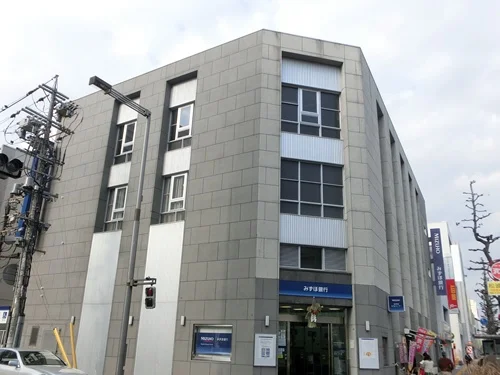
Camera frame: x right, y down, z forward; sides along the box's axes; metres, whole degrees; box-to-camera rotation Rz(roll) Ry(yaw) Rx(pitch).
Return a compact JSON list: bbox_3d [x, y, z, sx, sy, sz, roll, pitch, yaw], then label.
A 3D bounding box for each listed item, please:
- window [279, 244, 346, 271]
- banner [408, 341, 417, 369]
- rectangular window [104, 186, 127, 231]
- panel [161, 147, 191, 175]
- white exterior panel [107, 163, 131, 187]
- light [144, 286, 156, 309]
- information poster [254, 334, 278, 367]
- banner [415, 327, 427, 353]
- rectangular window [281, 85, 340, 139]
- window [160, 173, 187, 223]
[{"bbox_3d":[2.497,2.781,16.964,2.854,0.964,0.120,6,-20,-12],"label":"window"},{"bbox_3d":[7.200,7.400,19.200,0.420,1.300,0.060,0,-22,28],"label":"banner"},{"bbox_3d":[-6.604,1.060,21.666,1.701,2.351,0.120,-10,-23,30],"label":"rectangular window"},{"bbox_3d":[-3.320,-1.212,20.311,1.737,1.168,0.100,-10,-23,30],"label":"panel"},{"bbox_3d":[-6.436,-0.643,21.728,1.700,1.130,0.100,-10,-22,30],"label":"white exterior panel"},{"bbox_3d":[-3.453,3.852,15.038,0.380,0.730,0.220,-9,-22,28],"label":"light"},{"bbox_3d":[0.542,5.629,14.953,0.774,1.044,0.050,6,-20,-12],"label":"information poster"},{"bbox_3d":[9.056,8.083,22.920,0.460,1.250,0.080,3,-17,30],"label":"banner"},{"bbox_3d":[2.643,-3.304,18.750,2.820,2.320,0.120,6,-20,-12],"label":"rectangular window"},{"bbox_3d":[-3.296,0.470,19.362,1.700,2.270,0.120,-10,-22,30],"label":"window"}]

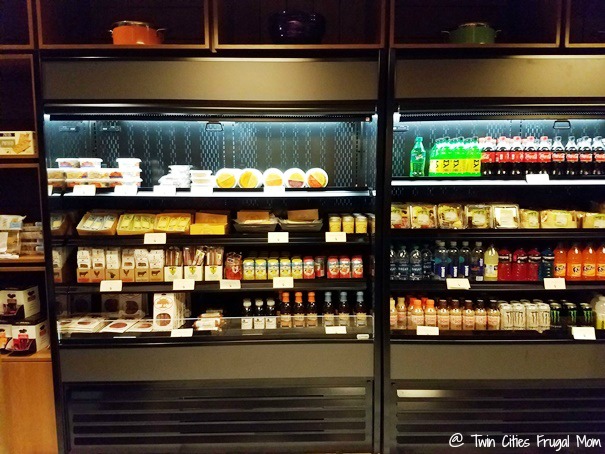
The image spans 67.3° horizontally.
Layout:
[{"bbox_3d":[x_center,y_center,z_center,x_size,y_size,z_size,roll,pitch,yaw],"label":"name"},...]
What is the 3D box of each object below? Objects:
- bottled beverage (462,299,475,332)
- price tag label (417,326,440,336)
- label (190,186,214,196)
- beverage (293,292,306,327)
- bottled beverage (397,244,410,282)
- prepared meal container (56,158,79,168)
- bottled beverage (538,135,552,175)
[{"bbox_3d":[0.991,0.521,2.702,0.065,0.165,0.065,0,5,0],"label":"bottled beverage"},{"bbox_3d":[0.723,0.599,2.607,0.120,0.056,0.004,0,5,-1],"label":"price tag label"},{"bbox_3d":[-0.577,-0.205,2.615,0.120,0.056,0.004,0,5,-1],"label":"label"},{"bbox_3d":[-0.017,0.504,2.769,0.066,0.204,0.066,0,5,-1],"label":"beverage"},{"bbox_3d":[0.609,0.215,2.721,0.067,0.205,0.067,0,5,-1],"label":"bottled beverage"},{"bbox_3d":[-1.285,-0.347,2.490,0.120,0.054,0.118,0,6,0],"label":"prepared meal container"},{"bbox_3d":[1.394,-0.405,2.610,0.072,0.233,0.072,0,5,0],"label":"bottled beverage"}]

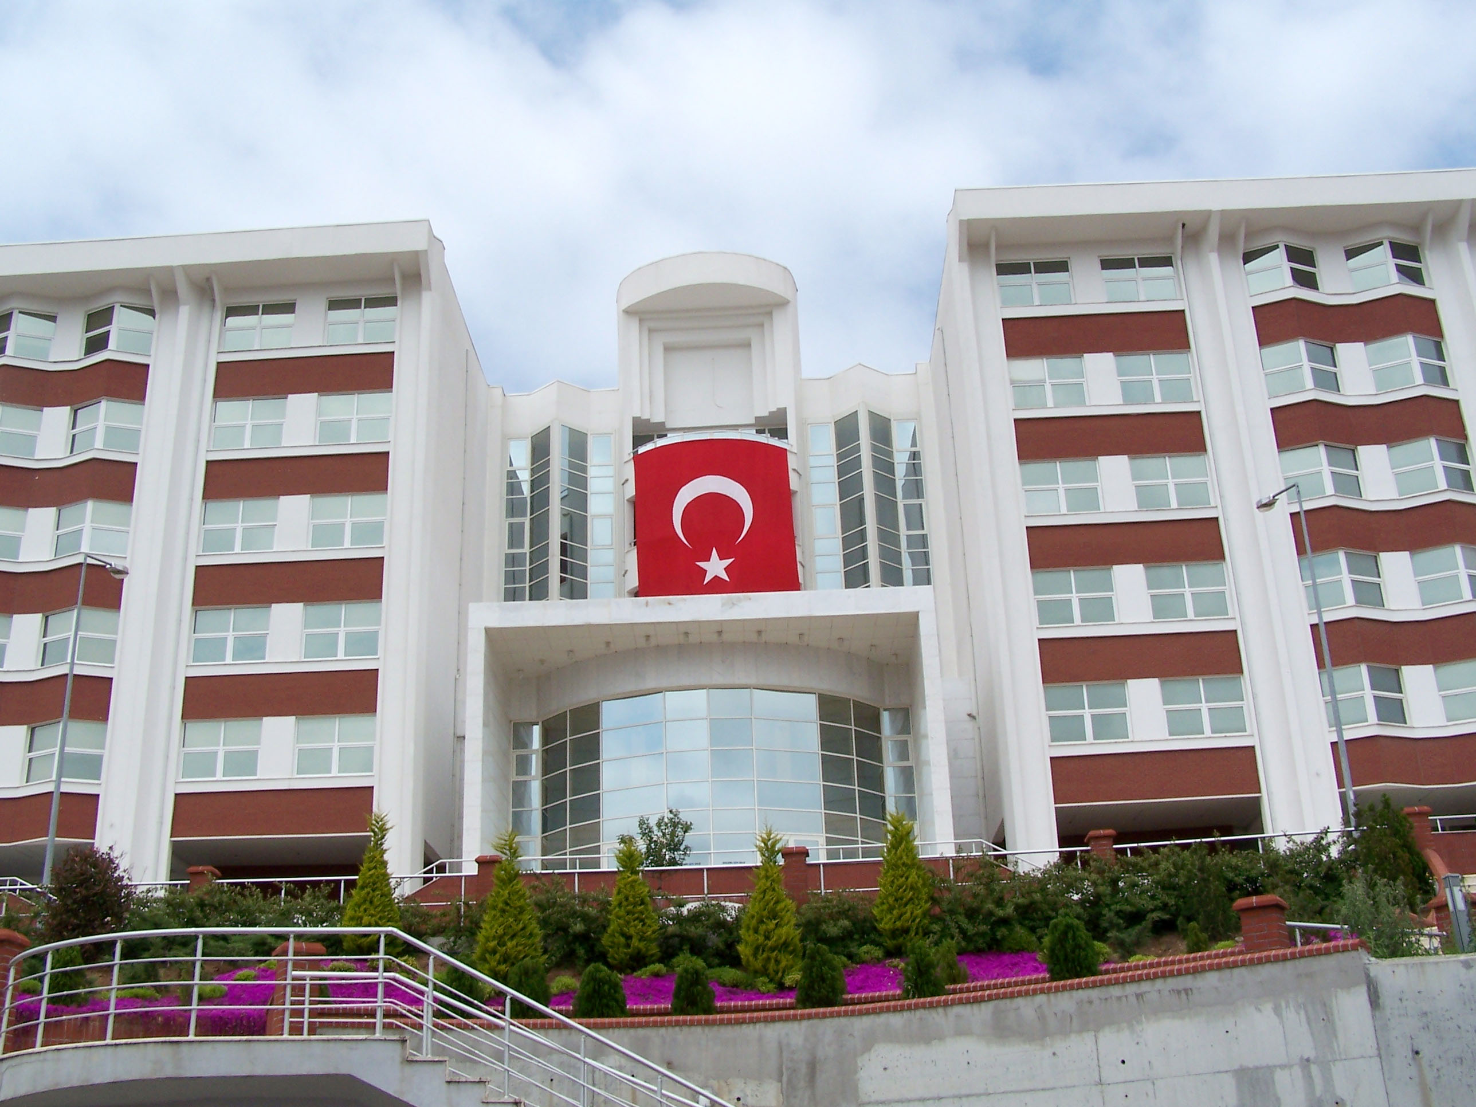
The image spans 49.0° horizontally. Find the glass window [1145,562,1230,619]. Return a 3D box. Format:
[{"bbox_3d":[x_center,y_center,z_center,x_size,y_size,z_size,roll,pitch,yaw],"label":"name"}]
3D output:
[{"bbox_3d":[12.310,1.035,44.429,2.116,1.631,0.126,-2,-22,1],"label":"glass window"}]

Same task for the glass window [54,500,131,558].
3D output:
[{"bbox_3d":[-19.604,-0.751,49.144,2.240,1.687,0.500,-2,-22,1],"label":"glass window"}]

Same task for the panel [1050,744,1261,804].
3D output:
[{"bbox_3d":[10.941,5.858,42.458,5.338,1.242,0.194,-2,-22,1],"label":"panel"}]

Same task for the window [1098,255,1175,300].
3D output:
[{"bbox_3d":[12.664,-8.662,51.114,2.265,1.632,0.120,-2,-22,1],"label":"window"}]

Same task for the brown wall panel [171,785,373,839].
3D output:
[{"bbox_3d":[-12.650,7.016,44.029,5.444,1.254,0.200,-3,-22,2],"label":"brown wall panel"}]

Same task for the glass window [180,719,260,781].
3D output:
[{"bbox_3d":[-14.904,5.673,46.838,2.276,1.716,0.120,-2,-22,1],"label":"glass window"}]

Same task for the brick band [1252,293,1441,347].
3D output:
[{"bbox_3d":[17.775,-6.779,47.050,5.358,1.266,0.602,-2,-22,1],"label":"brick band"}]

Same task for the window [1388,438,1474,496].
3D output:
[{"bbox_3d":[20.075,-2.450,46.680,2.329,1.692,0.680,-3,-22,1],"label":"window"}]

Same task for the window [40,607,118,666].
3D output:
[{"bbox_3d":[-19.447,2.471,47.786,2.170,1.687,0.480,-2,-22,1],"label":"window"}]

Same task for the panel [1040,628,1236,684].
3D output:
[{"bbox_3d":[11.499,2.991,46.416,5.668,1.334,0.220,-2,-22,1],"label":"panel"}]

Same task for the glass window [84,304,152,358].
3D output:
[{"bbox_3d":[-19.299,-6.939,50.360,2.210,1.692,0.646,-3,-22,1],"label":"glass window"}]

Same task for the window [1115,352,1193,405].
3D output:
[{"bbox_3d":[12.046,-5.066,46.883,2.116,1.631,0.126,-2,-22,1],"label":"window"}]

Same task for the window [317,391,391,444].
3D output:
[{"bbox_3d":[-11.967,-4.220,50.704,2.297,1.736,0.120,-2,-22,1],"label":"window"}]

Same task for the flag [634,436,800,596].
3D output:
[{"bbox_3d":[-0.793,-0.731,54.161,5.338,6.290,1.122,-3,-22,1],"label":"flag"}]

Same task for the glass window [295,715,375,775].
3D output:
[{"bbox_3d":[-10.959,5.204,44.125,2.116,1.631,0.126,-2,-22,1],"label":"glass window"}]

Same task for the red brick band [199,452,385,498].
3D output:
[{"bbox_3d":[-13.039,-2.296,47.743,5.438,1.202,0.200,-3,-22,2],"label":"red brick band"}]

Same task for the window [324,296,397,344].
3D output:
[{"bbox_3d":[-11.715,-7.164,50.515,2.176,1.692,0.150,-3,-22,1],"label":"window"}]

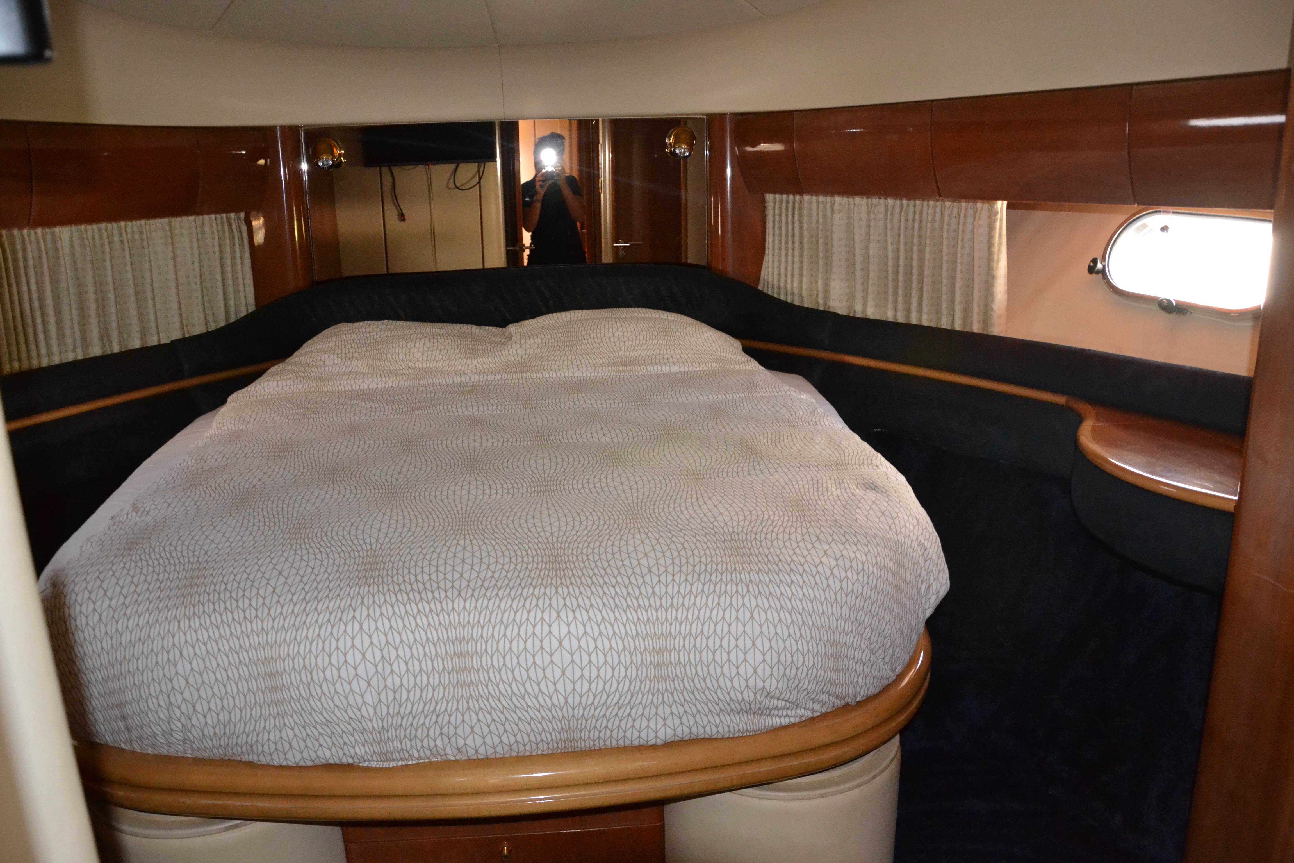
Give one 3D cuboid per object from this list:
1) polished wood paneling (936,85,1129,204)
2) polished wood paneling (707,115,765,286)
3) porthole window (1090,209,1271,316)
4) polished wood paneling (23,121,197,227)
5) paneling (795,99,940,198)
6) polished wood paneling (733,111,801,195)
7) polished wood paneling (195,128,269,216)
[{"bbox_3d":[0.868,-0.647,2.222,0.060,0.236,0.542,-10,18,-28],"label":"polished wood paneling"},{"bbox_3d":[0.280,-0.714,3.011,0.180,0.510,0.090,1,16,9],"label":"polished wood paneling"},{"bbox_3d":[1.118,-0.354,2.002,0.060,0.205,0.410,1,12,-31],"label":"porthole window"},{"bbox_3d":[-1.347,-0.657,2.478,0.060,0.236,0.488,5,17,23],"label":"polished wood paneling"},{"bbox_3d":[0.590,-0.759,2.648,0.060,0.236,0.497,-12,19,-33],"label":"paneling"},{"bbox_3d":[0.363,-0.825,2.904,0.200,0.236,0.070,9,19,33],"label":"polished wood paneling"},{"bbox_3d":[-1.179,-0.743,2.766,0.070,0.236,0.200,12,21,41],"label":"polished wood paneling"}]

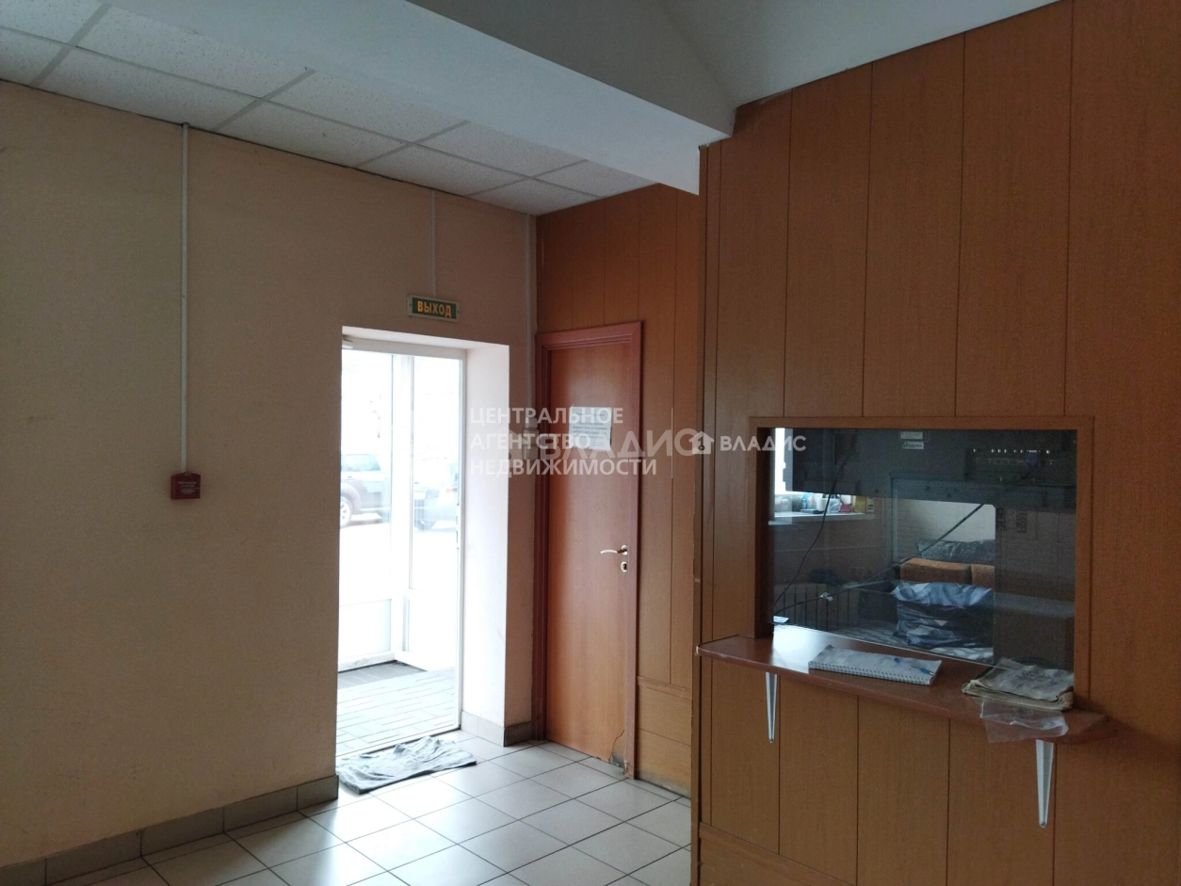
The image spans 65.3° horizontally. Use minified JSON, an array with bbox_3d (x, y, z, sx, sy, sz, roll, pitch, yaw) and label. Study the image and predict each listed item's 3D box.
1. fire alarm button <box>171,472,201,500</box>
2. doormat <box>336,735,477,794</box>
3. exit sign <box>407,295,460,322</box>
[{"bbox_3d":[-1.548,0.166,3.523,0.093,0.096,0.043,0,1,-44],"label":"fire alarm button"},{"bbox_3d":[-0.906,1.526,4.419,0.630,0.037,0.420,0,1,-39],"label":"doormat"},{"bbox_3d":[-0.729,-0.629,4.310,0.282,0.098,0.025,0,1,-44],"label":"exit sign"}]

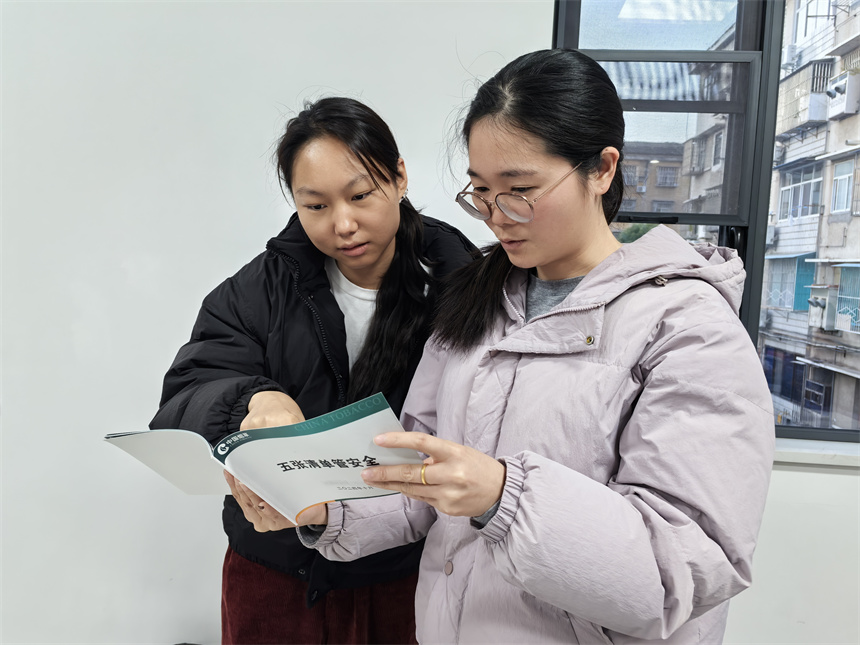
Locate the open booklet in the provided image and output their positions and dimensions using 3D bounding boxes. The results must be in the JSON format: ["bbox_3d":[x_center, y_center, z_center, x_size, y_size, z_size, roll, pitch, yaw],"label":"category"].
[{"bbox_3d":[-0.187,0.171,0.747,0.380,0.060,0.155,-10,-47,25],"label":"open booklet"}]

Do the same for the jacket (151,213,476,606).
[{"bbox_3d":[-0.125,0.105,0.905,0.500,0.560,0.380,3,4,-3],"label":"jacket"}]

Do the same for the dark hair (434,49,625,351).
[{"bbox_3d":[0.131,-0.139,0.775,0.220,0.345,0.200,0,5,-38],"label":"dark hair"}]

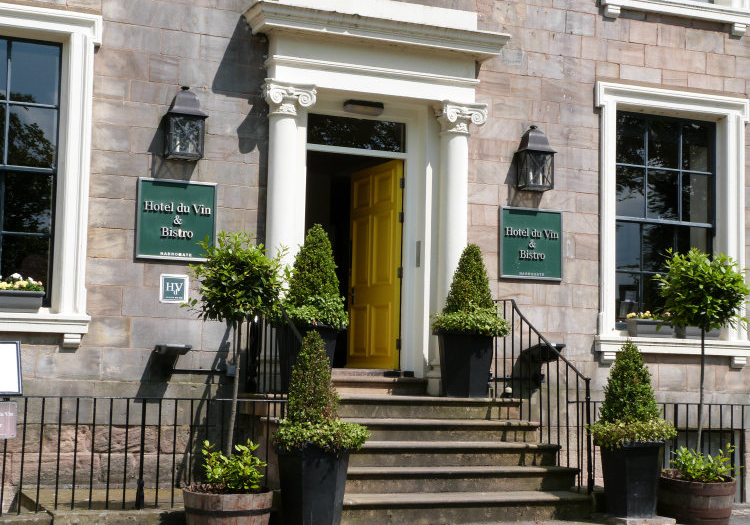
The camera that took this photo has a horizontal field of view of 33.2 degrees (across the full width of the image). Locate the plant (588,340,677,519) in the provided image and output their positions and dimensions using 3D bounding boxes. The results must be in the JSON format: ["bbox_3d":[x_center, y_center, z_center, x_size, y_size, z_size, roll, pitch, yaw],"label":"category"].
[{"bbox_3d":[2.061,1.312,10.061,0.704,1.390,0.704,3,-6,-21],"label":"plant"}]

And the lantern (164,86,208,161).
[{"bbox_3d":[-1.694,-1.252,11.300,0.368,0.664,0.218,3,-6,-22],"label":"lantern"}]

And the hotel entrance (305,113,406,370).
[{"bbox_3d":[-0.183,-0.185,12.000,1.061,2.421,0.258,3,-6,-21],"label":"hotel entrance"}]

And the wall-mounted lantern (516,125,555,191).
[{"bbox_3d":[1.609,-1.036,12.482,0.330,0.668,0.237,3,-6,-21],"label":"wall-mounted lantern"}]

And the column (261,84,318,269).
[{"bbox_3d":[-0.838,-0.214,11.477,0.446,2.821,0.406,3,-6,-22],"label":"column"}]

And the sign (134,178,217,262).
[{"bbox_3d":[-1.755,-0.376,11.205,0.721,0.721,0.052,3,-6,-21],"label":"sign"}]

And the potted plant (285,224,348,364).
[{"bbox_3d":[-0.545,0.408,11.002,0.653,1.516,0.634,3,-6,-22],"label":"potted plant"}]

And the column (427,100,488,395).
[{"bbox_3d":[0.769,-0.120,12.119,0.446,2.821,0.406,3,-6,-22],"label":"column"}]

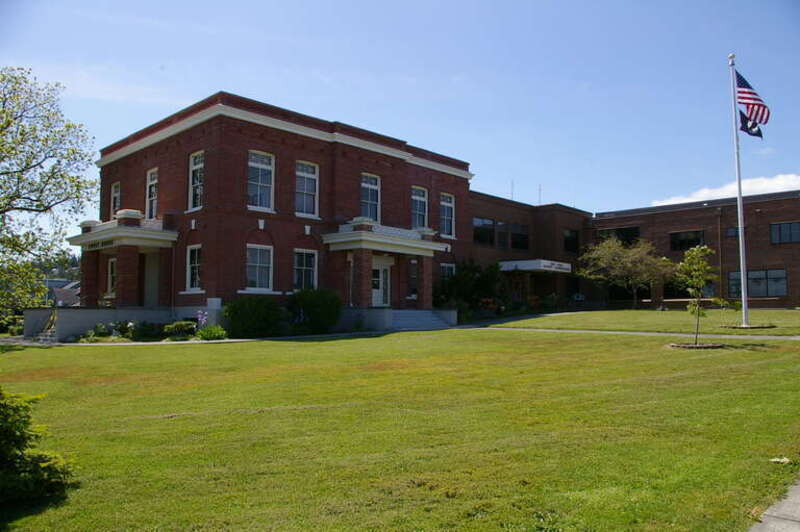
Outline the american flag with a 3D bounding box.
[{"bbox_3d":[14.365,-6.847,24.361,1.220,2.050,0.500,-3,-5,31],"label":"american flag"}]

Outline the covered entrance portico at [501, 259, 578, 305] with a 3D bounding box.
[{"bbox_3d":[10.021,1.454,43.861,3.314,3.310,4.647,-5,-6,43],"label":"covered entrance portico"}]

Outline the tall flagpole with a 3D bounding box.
[{"bbox_3d":[13.577,-3.123,24.055,0.260,11.085,0.260,-3,-5,30],"label":"tall flagpole"}]

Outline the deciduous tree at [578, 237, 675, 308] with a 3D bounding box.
[{"bbox_3d":[15.807,0.520,41.707,6.200,5.042,5.700,-2,-5,21],"label":"deciduous tree"}]

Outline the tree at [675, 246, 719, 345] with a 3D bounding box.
[{"bbox_3d":[8.629,0.852,17.518,1.100,2.891,1.100,-3,-5,26],"label":"tree"}]

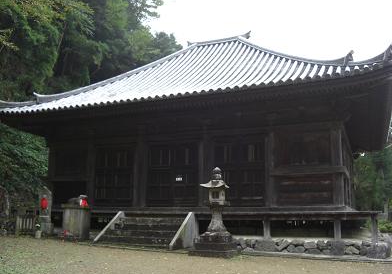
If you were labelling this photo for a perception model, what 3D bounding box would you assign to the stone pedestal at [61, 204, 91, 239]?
[{"bbox_3d":[-4.146,2.974,14.530,0.808,1.192,0.552,-4,-12,23],"label":"stone pedestal"}]

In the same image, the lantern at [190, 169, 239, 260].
[{"bbox_3d":[0.486,1.958,11.080,0.985,2.324,0.985,-4,-12,23],"label":"lantern"}]

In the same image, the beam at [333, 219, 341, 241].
[{"bbox_3d":[4.088,2.665,12.096,0.190,0.635,0.190,-4,-12,23],"label":"beam"}]

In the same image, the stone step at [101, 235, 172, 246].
[{"bbox_3d":[-1.836,3.231,13.081,2.462,0.217,0.325,-4,-12,23],"label":"stone step"}]

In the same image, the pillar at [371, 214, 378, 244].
[{"bbox_3d":[5.005,2.583,11.722,0.180,0.851,0.180,-4,-12,23],"label":"pillar"}]

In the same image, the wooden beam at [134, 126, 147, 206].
[{"bbox_3d":[-2.175,1.165,16.220,0.360,3.076,0.360,-4,-12,23],"label":"wooden beam"}]

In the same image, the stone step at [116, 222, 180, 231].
[{"bbox_3d":[-1.592,2.966,13.720,2.462,0.202,0.325,-4,-12,23],"label":"stone step"}]

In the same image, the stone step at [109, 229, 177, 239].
[{"bbox_3d":[-1.718,3.093,13.392,2.462,0.197,0.325,-4,-12,23],"label":"stone step"}]

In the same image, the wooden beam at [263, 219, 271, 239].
[{"bbox_3d":[2.185,2.818,12.895,0.190,0.623,0.190,-4,-12,23],"label":"wooden beam"}]

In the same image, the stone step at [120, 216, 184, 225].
[{"bbox_3d":[-1.465,2.817,14.053,2.462,0.212,0.325,-4,-12,23],"label":"stone step"}]

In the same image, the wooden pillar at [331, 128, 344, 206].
[{"bbox_3d":[4.514,0.947,13.340,0.360,2.555,0.360,-4,-12,23],"label":"wooden pillar"}]

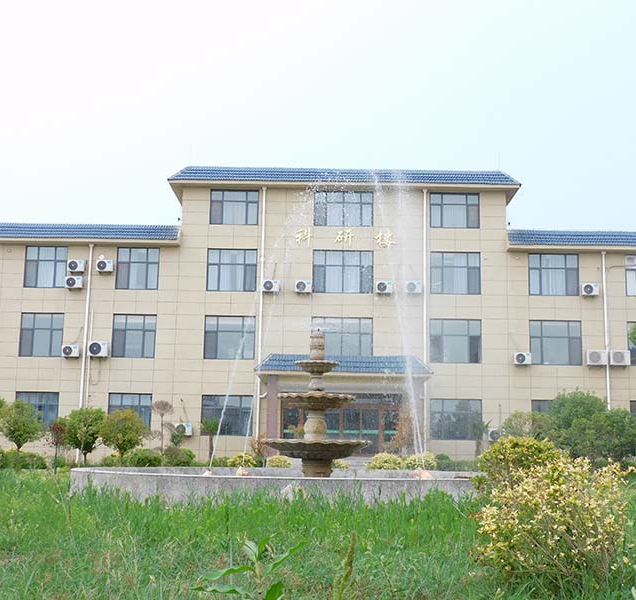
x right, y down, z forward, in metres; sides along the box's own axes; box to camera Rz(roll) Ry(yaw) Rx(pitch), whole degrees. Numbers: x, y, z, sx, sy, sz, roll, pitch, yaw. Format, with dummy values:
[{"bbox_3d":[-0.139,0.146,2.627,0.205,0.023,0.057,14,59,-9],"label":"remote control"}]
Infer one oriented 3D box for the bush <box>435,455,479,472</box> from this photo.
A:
[{"bbox_3d":[6.132,7.334,40.755,2.071,0.944,1.000,1,-10,1],"label":"bush"}]

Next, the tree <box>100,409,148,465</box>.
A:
[{"bbox_3d":[-7.986,5.748,37.702,1.765,2.589,1.750,1,-10,1],"label":"tree"}]

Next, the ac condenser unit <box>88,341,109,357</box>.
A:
[{"bbox_3d":[-10.436,2.347,44.036,0.928,0.701,0.340,1,-10,1],"label":"ac condenser unit"}]

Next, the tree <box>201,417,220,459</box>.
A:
[{"bbox_3d":[-4.760,6.268,40.577,0.931,2.248,0.931,1,-9,1],"label":"tree"}]

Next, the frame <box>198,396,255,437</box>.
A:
[{"bbox_3d":[-4.426,5.680,45.309,2.533,1.950,0.100,1,-10,1],"label":"frame"}]

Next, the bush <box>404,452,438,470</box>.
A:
[{"bbox_3d":[3.926,6.282,35.408,1.324,0.833,1.258,1,-9,1],"label":"bush"}]

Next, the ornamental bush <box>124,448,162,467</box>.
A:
[{"bbox_3d":[-7.368,6.696,39.020,1.608,0.843,1.500,1,-10,1],"label":"ornamental bush"}]

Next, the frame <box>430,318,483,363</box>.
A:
[{"bbox_3d":[6.835,2.062,45.722,2.526,2.169,0.100,1,-10,1],"label":"frame"}]

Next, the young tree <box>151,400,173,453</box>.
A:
[{"bbox_3d":[-6.955,5.889,40.692,0.880,2.919,0.850,1,-9,1],"label":"young tree"}]

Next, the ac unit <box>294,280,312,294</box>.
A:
[{"bbox_3d":[-0.701,-0.650,44.861,0.810,0.570,0.300,1,-10,1],"label":"ac unit"}]

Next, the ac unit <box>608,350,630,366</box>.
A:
[{"bbox_3d":[14.249,2.750,43.663,0.930,0.670,0.340,1,-9,1],"label":"ac unit"}]

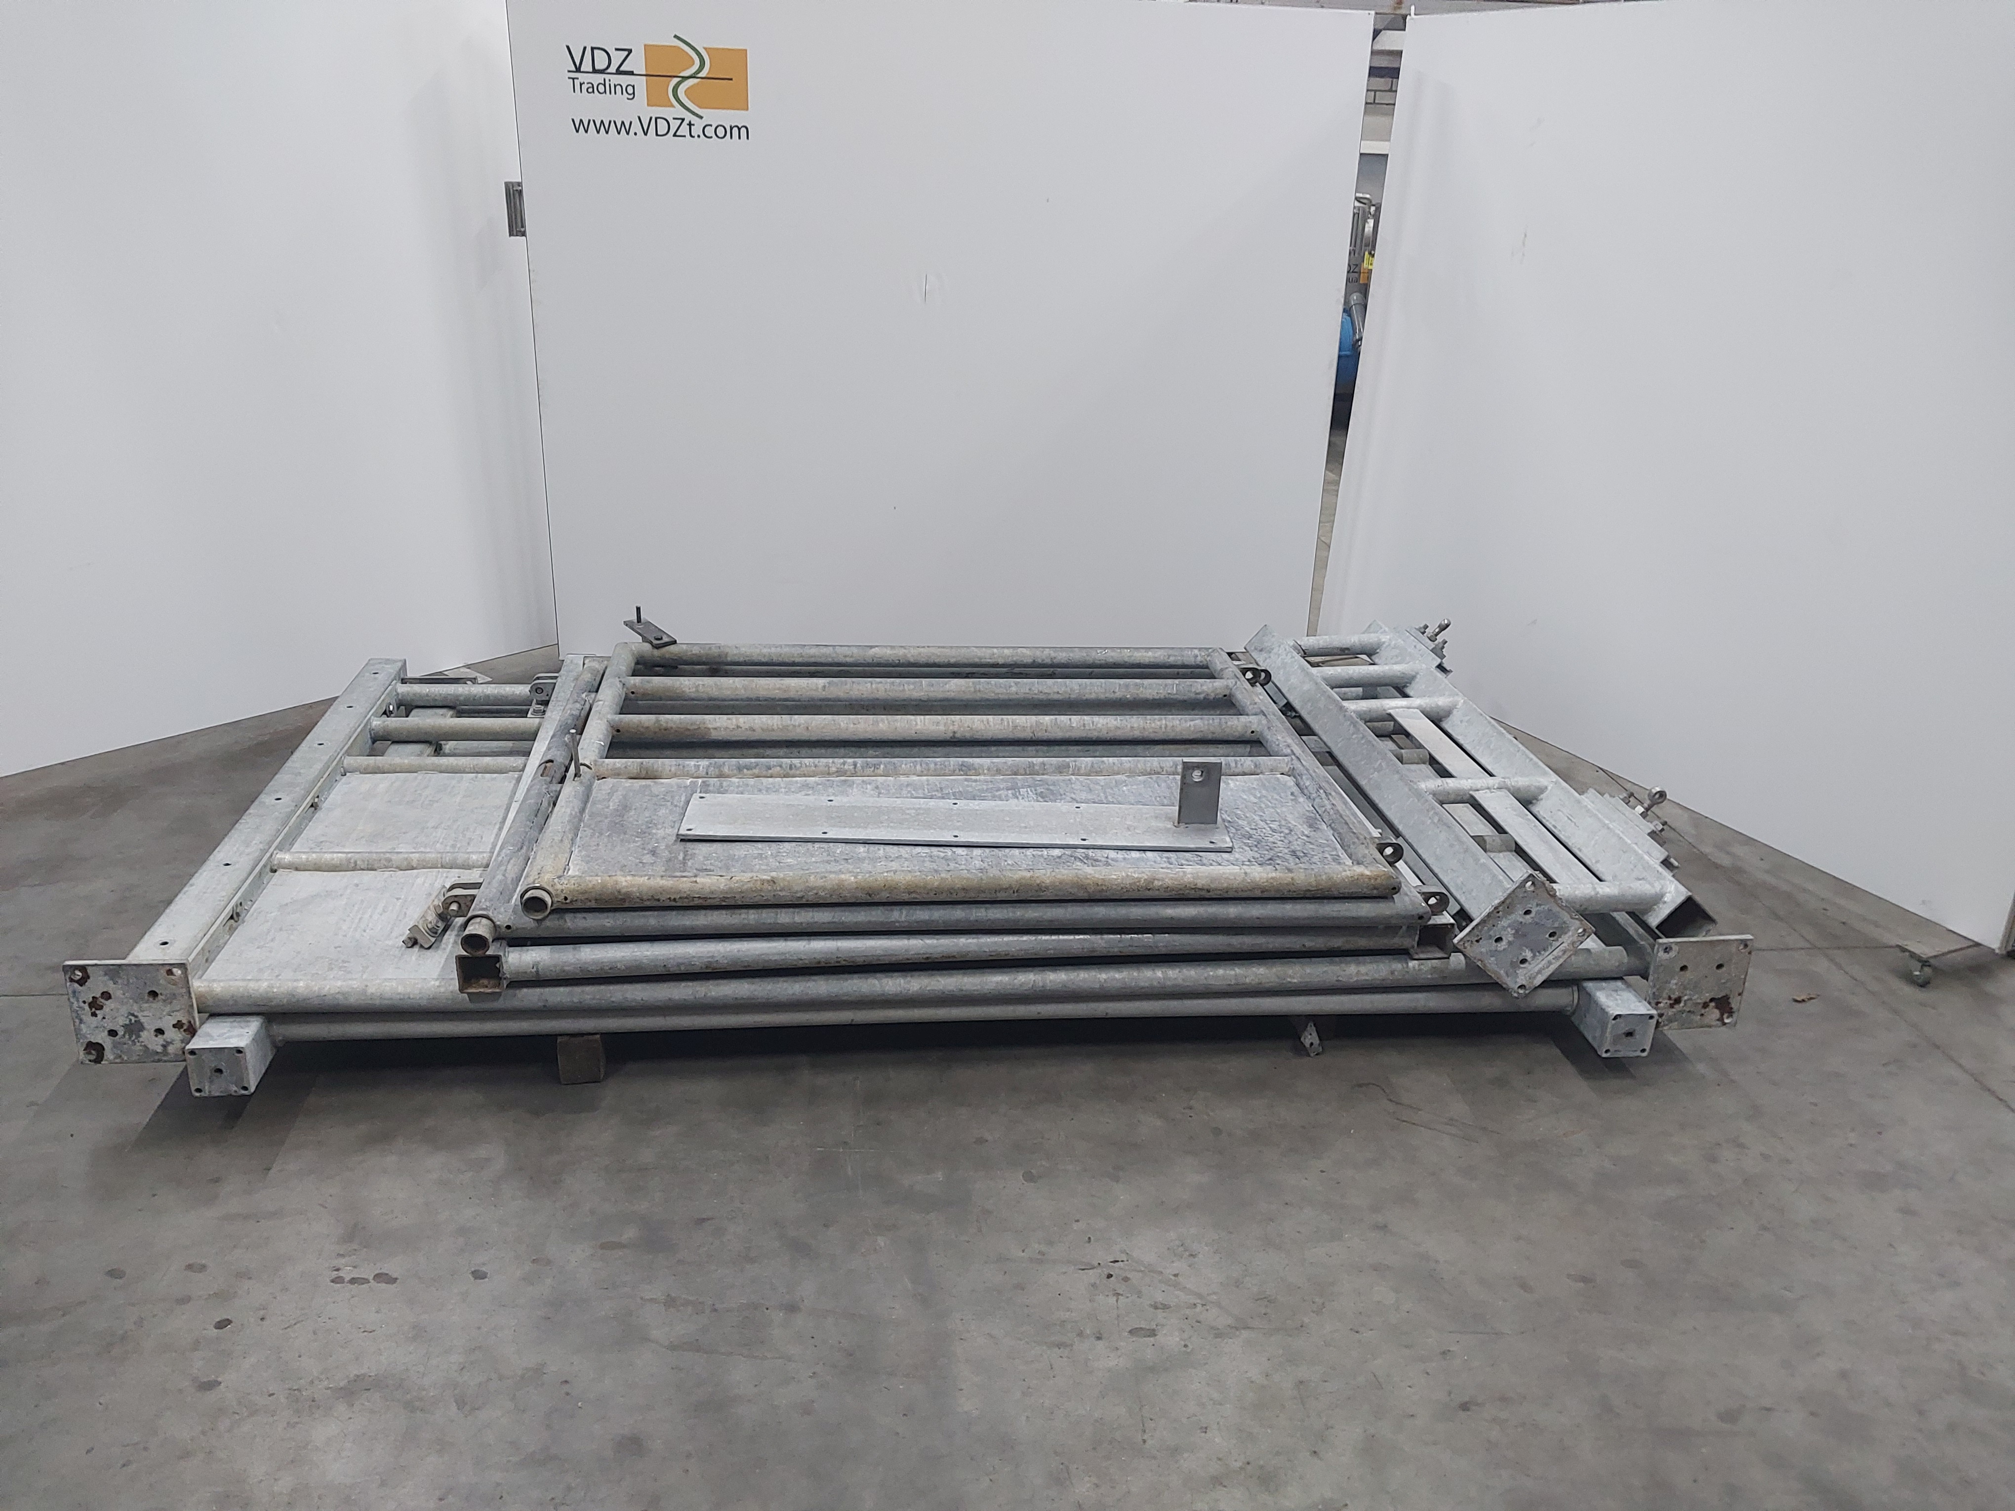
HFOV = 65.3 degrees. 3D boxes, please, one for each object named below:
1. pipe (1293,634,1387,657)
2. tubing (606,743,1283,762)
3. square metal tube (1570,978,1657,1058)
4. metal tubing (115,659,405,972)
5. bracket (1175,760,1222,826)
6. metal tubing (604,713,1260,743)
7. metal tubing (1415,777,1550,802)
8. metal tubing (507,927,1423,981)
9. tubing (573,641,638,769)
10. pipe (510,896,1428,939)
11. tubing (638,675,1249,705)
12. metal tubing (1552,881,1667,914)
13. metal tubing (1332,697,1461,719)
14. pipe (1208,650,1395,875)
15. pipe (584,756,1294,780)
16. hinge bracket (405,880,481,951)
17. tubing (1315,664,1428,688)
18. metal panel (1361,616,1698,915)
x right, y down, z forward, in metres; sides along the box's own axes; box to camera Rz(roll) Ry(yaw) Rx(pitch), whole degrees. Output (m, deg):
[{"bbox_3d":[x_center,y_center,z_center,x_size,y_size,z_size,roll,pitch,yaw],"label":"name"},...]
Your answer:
[{"bbox_3d":[0.952,-0.310,4.440,0.265,0.055,0.055,-3,22,-8],"label":"pipe"},{"bbox_3d":[-0.174,-0.008,3.648,1.614,0.057,0.057,0,22,-8],"label":"tubing"},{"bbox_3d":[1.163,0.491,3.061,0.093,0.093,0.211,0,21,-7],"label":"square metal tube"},{"bbox_3d":[-1.599,0.113,3.527,0.102,0.102,1.770,0,22,-7],"label":"metal tubing"},{"bbox_3d":[0.381,0.072,3.098,0.079,0.125,0.034,2,22,-1],"label":"bracket"},{"bbox_3d":[-0.141,-0.065,3.566,1.467,0.058,0.058,0,22,-7],"label":"metal tubing"},{"bbox_3d":[1.099,0.080,3.625,0.321,0.056,0.056,0,22,-8],"label":"metal tubing"},{"bbox_3d":[-0.051,0.358,2.909,1.704,0.058,0.058,-1,22,-8],"label":"metal tubing"},{"bbox_3d":[-0.911,-0.117,3.602,0.058,0.058,0.787,0,22,-7],"label":"tubing"},{"bbox_3d":[-0.042,0.294,2.844,1.675,0.058,0.058,0,22,-7],"label":"pipe"},{"bbox_3d":[-0.177,-0.161,3.883,1.517,0.057,0.057,0,22,-8],"label":"tubing"},{"bbox_3d":[1.138,0.273,2.995,0.259,0.057,0.057,-1,22,-8],"label":"metal tubing"},{"bbox_3d":[1.027,-0.123,4.130,0.329,0.056,0.056,-1,22,-10],"label":"metal tubing"},{"bbox_3d":[0.627,-0.017,3.541,0.058,0.058,1.320,0,22,-7],"label":"pipe"},{"bbox_3d":[-0.123,0.027,3.415,1.544,0.042,0.042,0,22,-8],"label":"pipe"},{"bbox_3d":[-1.027,0.288,2.864,0.125,0.095,0.100,0,22,-7],"label":"hinge bracket"},{"bbox_3d":[0.973,-0.207,4.184,0.295,0.055,0.055,-3,22,-9],"label":"tubing"},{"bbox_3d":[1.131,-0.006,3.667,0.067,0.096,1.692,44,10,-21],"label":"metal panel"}]

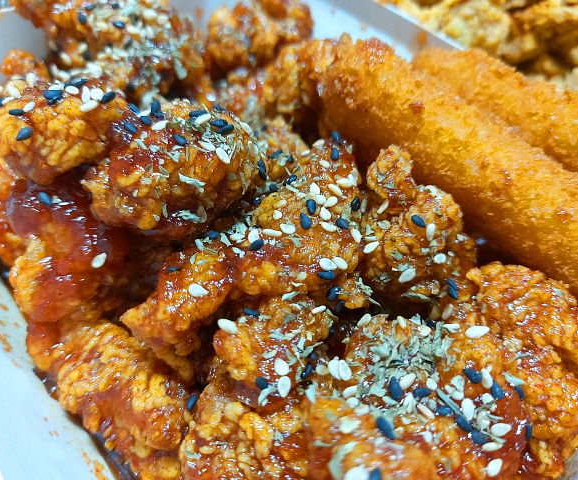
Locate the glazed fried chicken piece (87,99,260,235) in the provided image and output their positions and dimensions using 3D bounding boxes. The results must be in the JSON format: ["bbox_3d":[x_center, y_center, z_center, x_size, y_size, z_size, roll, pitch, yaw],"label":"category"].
[{"bbox_3d":[-0.029,-0.018,0.115,0.044,0.029,0.035,-8,48,-9],"label":"glazed fried chicken piece"}]

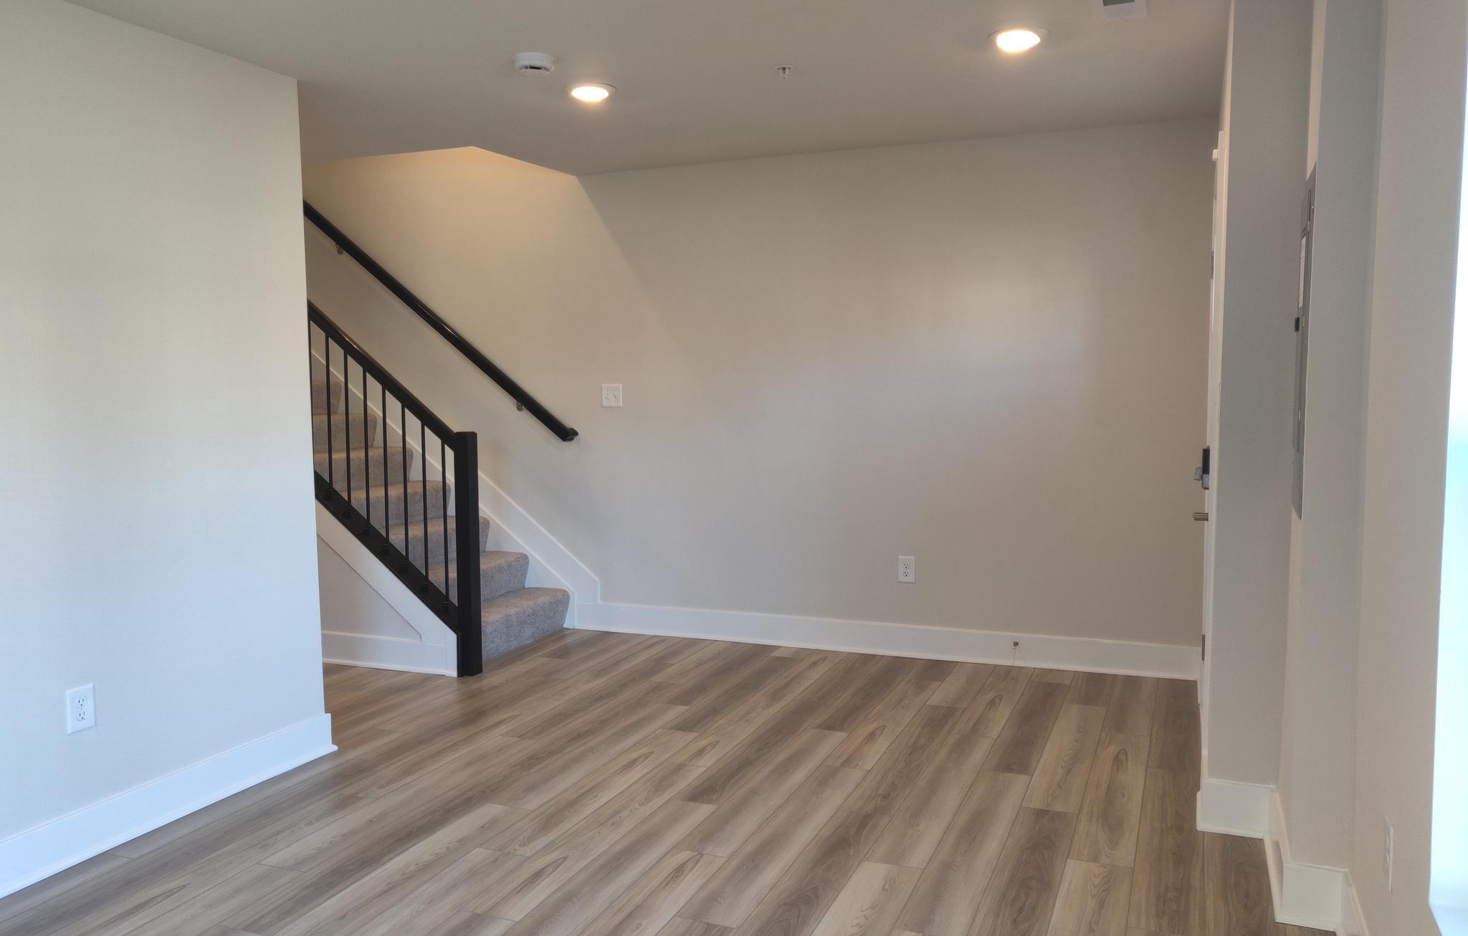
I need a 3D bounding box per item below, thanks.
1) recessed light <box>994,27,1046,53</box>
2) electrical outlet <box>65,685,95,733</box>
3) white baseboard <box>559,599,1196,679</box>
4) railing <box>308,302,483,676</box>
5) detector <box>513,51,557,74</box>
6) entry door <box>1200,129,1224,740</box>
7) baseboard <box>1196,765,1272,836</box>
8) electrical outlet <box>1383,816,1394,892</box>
[{"bbox_3d":[0.913,-1.366,3.397,0.180,0.028,0.180,1,5,20],"label":"recessed light"},{"bbox_3d":[-1.903,0.704,3.097,0.010,0.122,0.078,2,5,23],"label":"electrical outlet"},{"bbox_3d":[0.618,0.844,5.322,3.153,0.154,0.025,1,5,20],"label":"white baseboard"},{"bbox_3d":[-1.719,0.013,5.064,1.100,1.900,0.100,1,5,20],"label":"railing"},{"bbox_3d":[-0.666,-1.354,3.550,0.137,0.045,0.137,-1,5,0],"label":"detector"},{"bbox_3d":[1.740,-0.011,3.817,0.080,2.100,1.010,2,5,23],"label":"entry door"},{"bbox_3d":[1.502,1.021,3.191,0.185,0.158,0.025,1,5,21],"label":"baseboard"},{"bbox_3d":[1.340,0.794,2.181,0.010,0.122,0.078,2,5,23],"label":"electrical outlet"}]

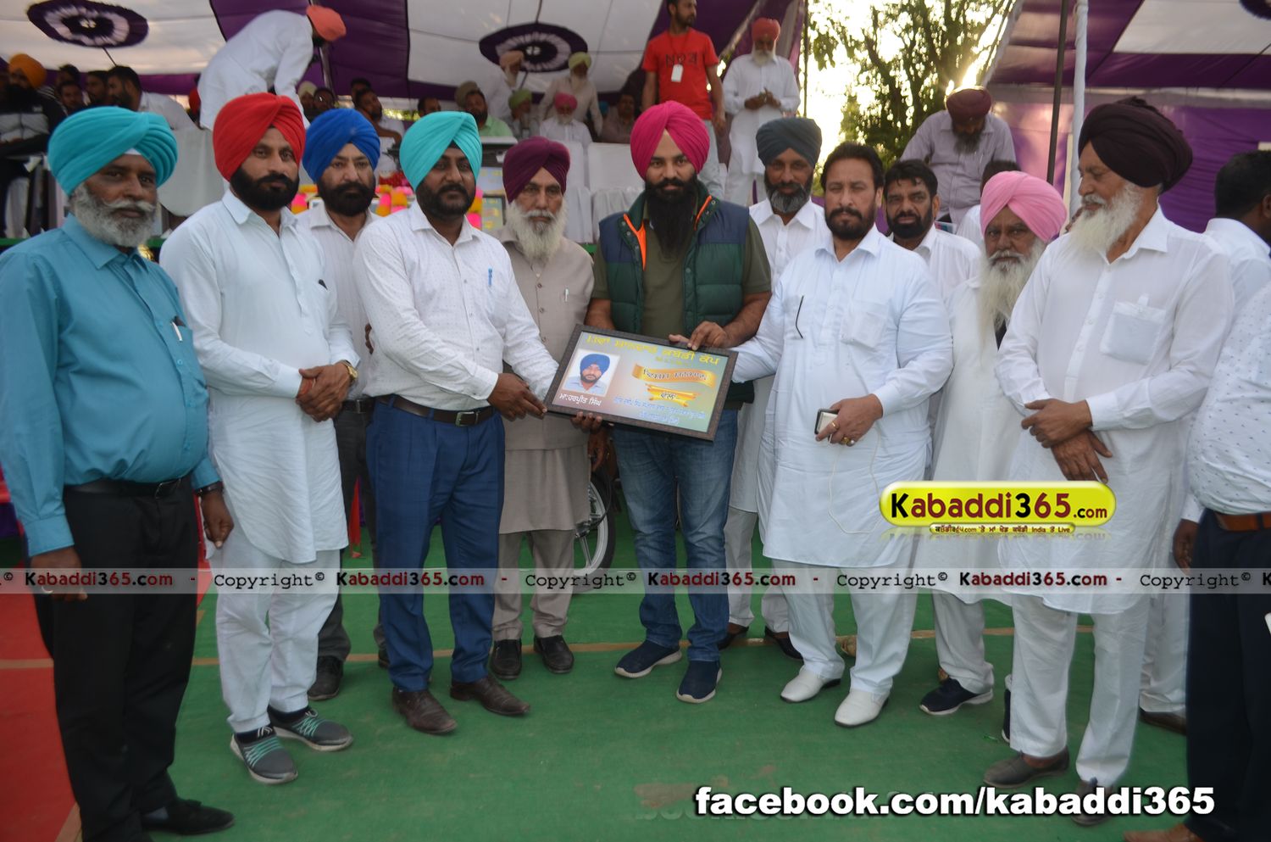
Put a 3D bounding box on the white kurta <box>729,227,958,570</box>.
[{"bbox_3d":[0.631,-0.093,2.886,0.600,0.960,0.420,6,11,25],"label":"white kurta"}]

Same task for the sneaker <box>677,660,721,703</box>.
[{"bbox_3d":[0.220,0.832,3.153,0.105,0.110,0.285,5,10,24],"label":"sneaker"}]

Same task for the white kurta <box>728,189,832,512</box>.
[{"bbox_3d":[0.514,-0.236,3.318,0.480,1.090,0.300,2,9,8],"label":"white kurta"}]

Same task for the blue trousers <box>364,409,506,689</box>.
[{"bbox_3d":[-0.615,0.378,2.952,0.400,0.890,0.330,-9,14,-43],"label":"blue trousers"}]

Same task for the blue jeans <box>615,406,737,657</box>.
[{"bbox_3d":[0.129,0.352,3.199,0.400,0.910,0.320,3,10,14],"label":"blue jeans"}]

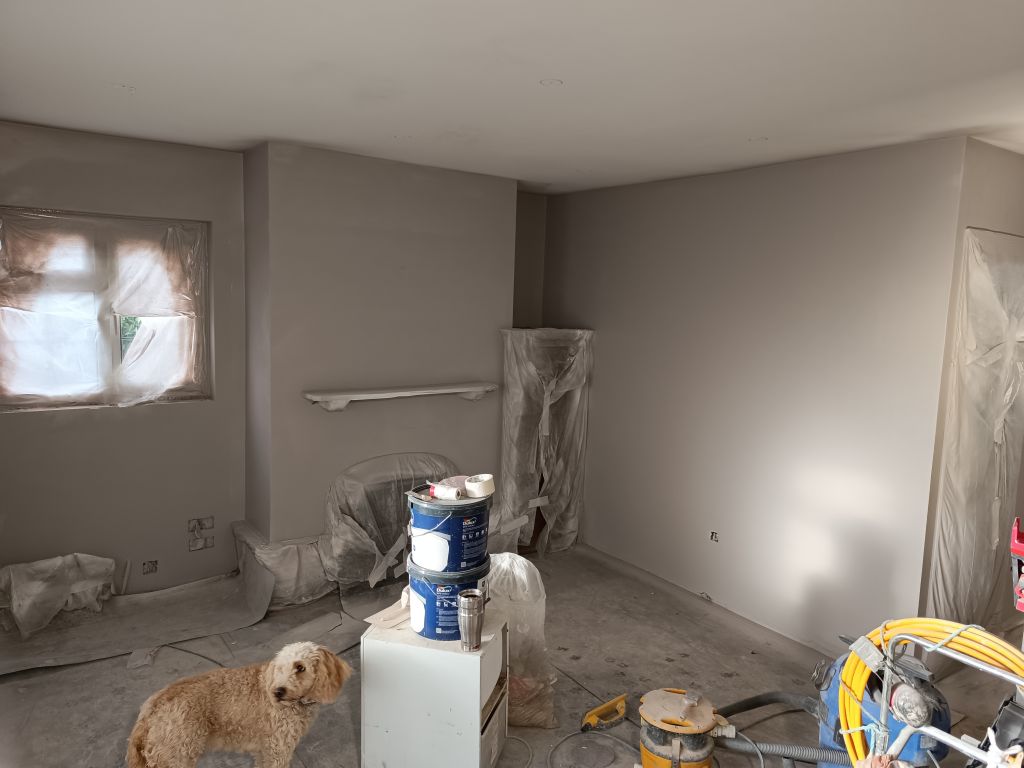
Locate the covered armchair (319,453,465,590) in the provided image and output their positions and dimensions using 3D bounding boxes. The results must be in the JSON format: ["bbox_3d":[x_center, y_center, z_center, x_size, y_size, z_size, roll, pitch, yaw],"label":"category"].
[{"bbox_3d":[-0.594,0.759,4.064,0.910,0.695,0.270,-3,9,-35],"label":"covered armchair"}]

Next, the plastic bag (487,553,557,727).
[{"bbox_3d":[0.019,0.990,2.822,0.340,0.645,0.310,2,7,1],"label":"plastic bag"}]

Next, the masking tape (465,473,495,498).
[{"bbox_3d":[-0.113,0.348,2.503,0.100,0.048,0.100,-8,7,-1],"label":"masking tape"}]

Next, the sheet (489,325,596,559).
[{"bbox_3d":[0.136,0.361,4.570,0.710,1.445,0.350,-3,9,-35],"label":"sheet"}]

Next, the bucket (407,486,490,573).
[{"bbox_3d":[-0.221,0.496,2.499,0.292,0.242,0.292,2,7,0],"label":"bucket"}]

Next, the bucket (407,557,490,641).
[{"bbox_3d":[-0.228,0.737,2.539,0.292,0.247,0.292,2,7,0],"label":"bucket"}]

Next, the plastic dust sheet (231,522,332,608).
[{"bbox_3d":[-1.256,0.962,3.929,0.430,0.315,0.540,-3,9,-35],"label":"plastic dust sheet"}]

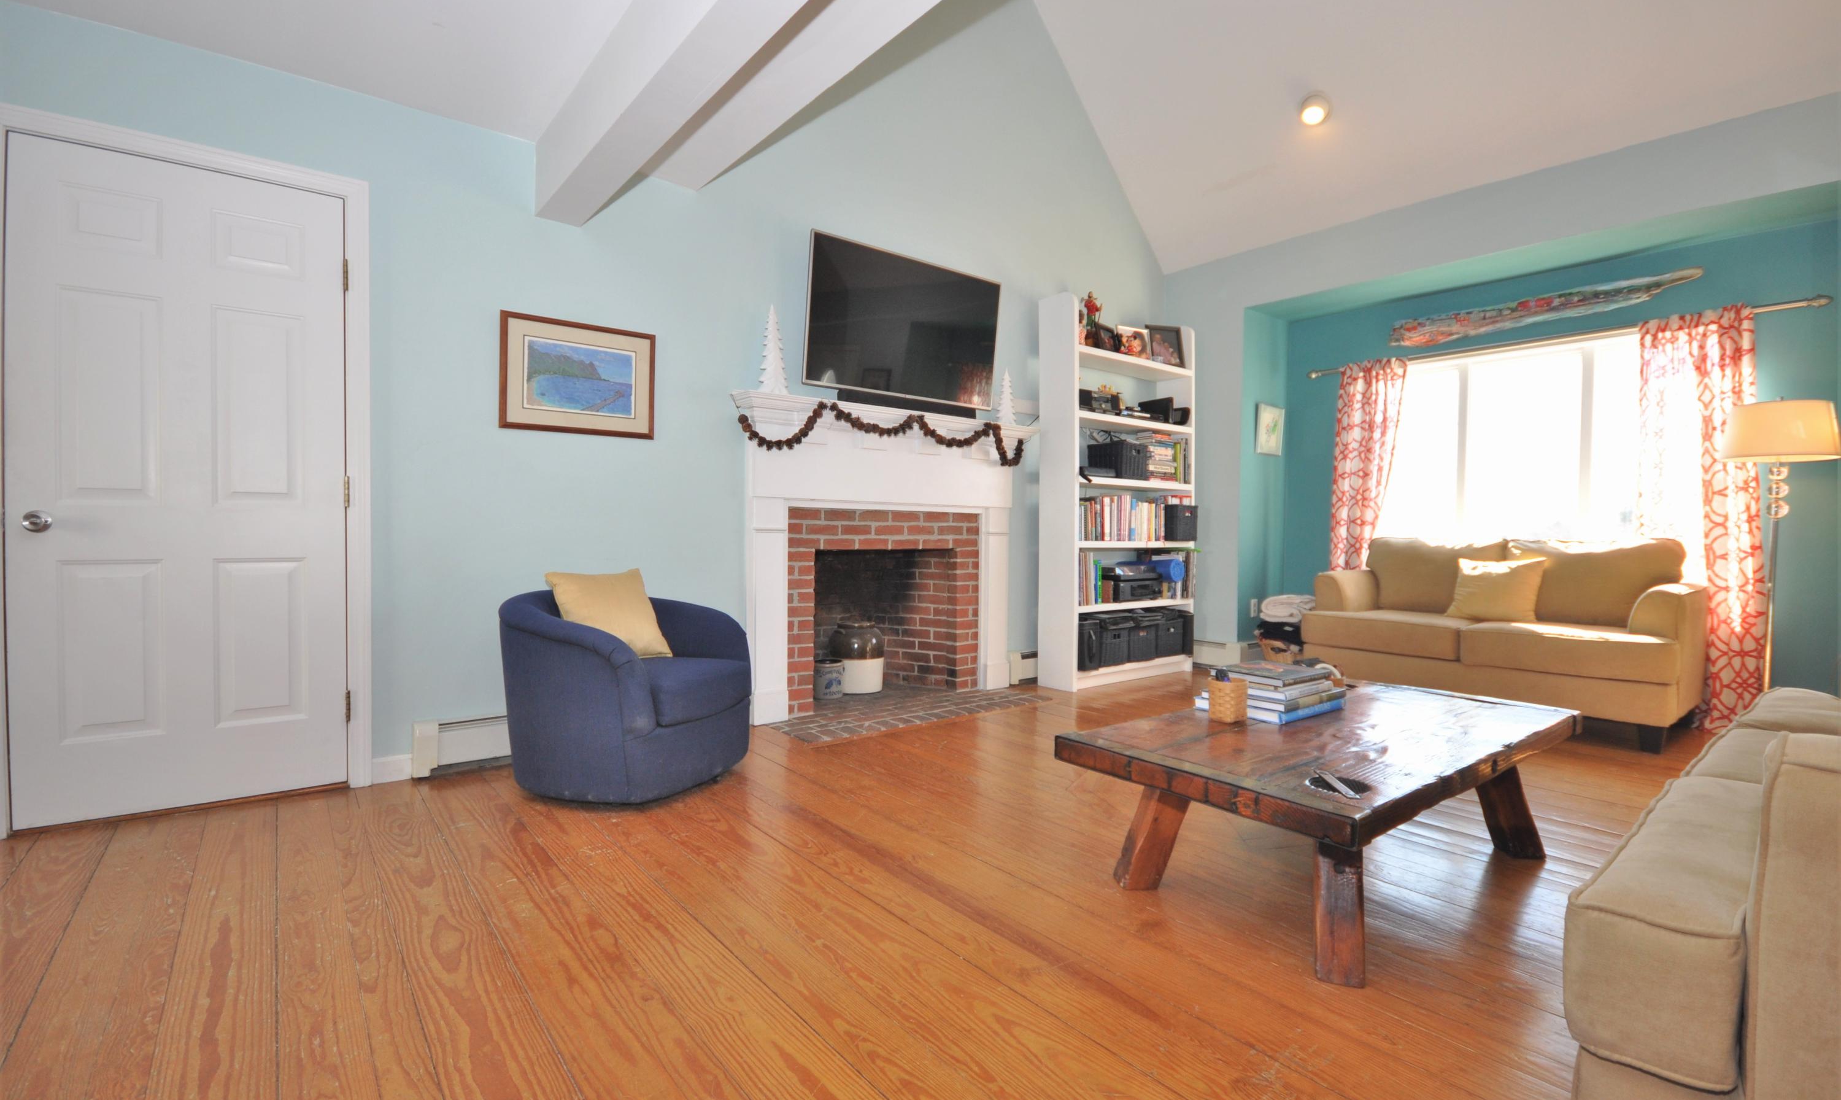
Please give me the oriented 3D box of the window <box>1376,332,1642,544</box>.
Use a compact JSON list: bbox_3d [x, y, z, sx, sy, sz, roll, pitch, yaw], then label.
[{"bbox_3d":[3.353,-0.494,4.306,0.100,1.260,1.580,-1,2,-38],"label":"window"}]

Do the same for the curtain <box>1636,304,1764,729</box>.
[{"bbox_3d":[3.738,-0.144,3.681,0.110,2.000,0.450,-1,2,-38],"label":"curtain"}]

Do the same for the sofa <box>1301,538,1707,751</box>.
[{"bbox_3d":[2.903,0.392,3.939,0.830,0.900,1.520,-1,2,-38],"label":"sofa"}]

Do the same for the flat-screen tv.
[{"bbox_3d":[-0.048,-1.127,3.915,1.200,0.695,0.060,-1,7,-38],"label":"flat-screen tv"}]

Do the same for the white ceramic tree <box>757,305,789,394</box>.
[{"bbox_3d":[-0.675,-0.919,3.509,0.140,0.420,0.140,1,1,0],"label":"white ceramic tree"}]

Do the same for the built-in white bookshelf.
[{"bbox_3d":[1.269,-0.321,4.810,1.120,2.250,0.300,-1,2,-36],"label":"built-in white bookshelf"}]

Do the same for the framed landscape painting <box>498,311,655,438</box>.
[{"bbox_3d":[-1.395,-0.698,3.123,0.605,0.455,0.030,-1,2,-36],"label":"framed landscape painting"}]

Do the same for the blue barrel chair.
[{"bbox_3d":[-1.104,0.497,2.933,0.790,0.670,0.780,1,2,33],"label":"blue barrel chair"}]

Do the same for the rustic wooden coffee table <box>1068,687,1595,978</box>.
[{"bbox_3d":[1.133,0.674,2.100,1.430,0.400,0.690,-1,2,-38],"label":"rustic wooden coffee table"}]

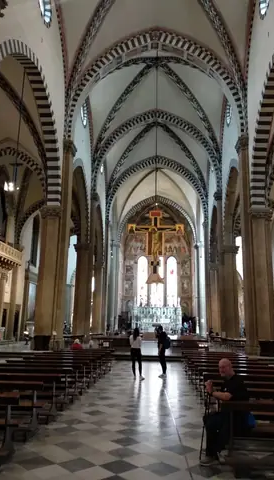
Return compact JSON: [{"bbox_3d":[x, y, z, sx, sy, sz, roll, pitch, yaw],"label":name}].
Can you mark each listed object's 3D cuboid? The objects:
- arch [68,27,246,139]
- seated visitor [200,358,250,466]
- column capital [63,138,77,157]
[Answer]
[{"bbox_3d":[1.318,-11.423,26.937,12.650,9.095,1.300,0,-13,4],"label":"arch"},{"bbox_3d":[1.142,2.225,4.705,0.680,1.240,0.520,4,-14,-14],"label":"seated visitor"},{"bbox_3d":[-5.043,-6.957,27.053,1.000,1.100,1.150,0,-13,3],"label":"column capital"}]

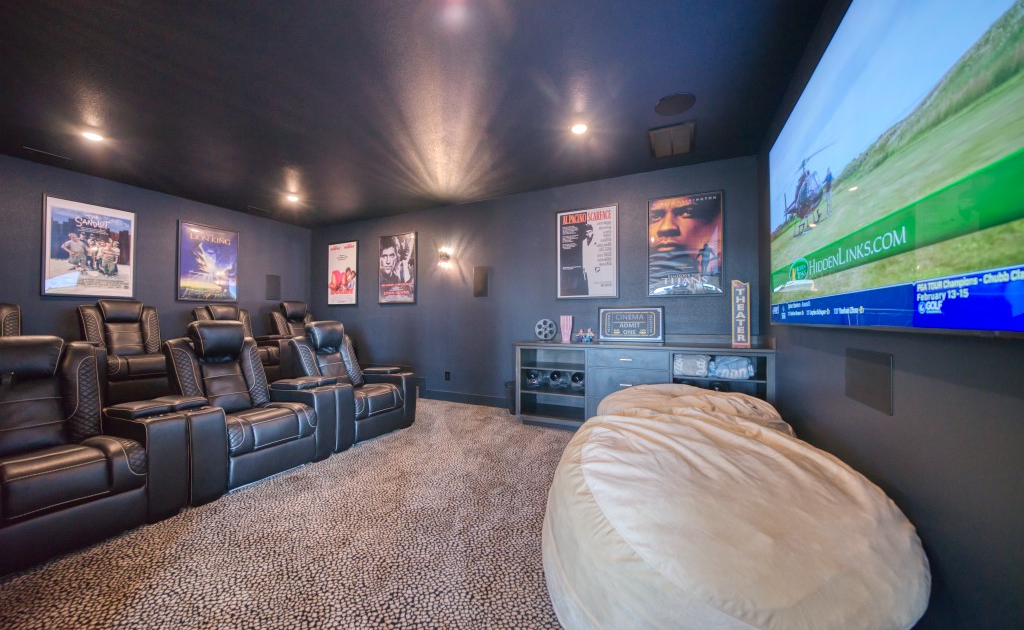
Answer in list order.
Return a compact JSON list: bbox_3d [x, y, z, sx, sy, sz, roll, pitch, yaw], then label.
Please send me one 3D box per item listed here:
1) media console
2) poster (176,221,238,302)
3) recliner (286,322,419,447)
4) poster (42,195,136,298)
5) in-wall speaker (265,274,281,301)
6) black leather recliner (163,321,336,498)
[{"bbox_3d":[1.176,0.746,3.439,2.277,0.906,0.579,0,-1,26],"label":"media console"},{"bbox_3d":[-4.221,-0.713,4.777,0.030,1.050,0.690,0,-1,26],"label":"poster"},{"bbox_3d":[-1.730,0.633,3.547,1.009,1.111,0.929,0,-1,26],"label":"recliner"},{"bbox_3d":[-4.687,-0.721,3.818,0.030,1.050,0.690,0,-1,26],"label":"poster"},{"bbox_3d":[-3.853,-0.434,5.531,0.030,0.395,0.225,0,-1,26],"label":"in-wall speaker"},{"bbox_3d":[-2.140,0.618,2.704,1.009,1.111,0.946,0,-1,26],"label":"black leather recliner"}]

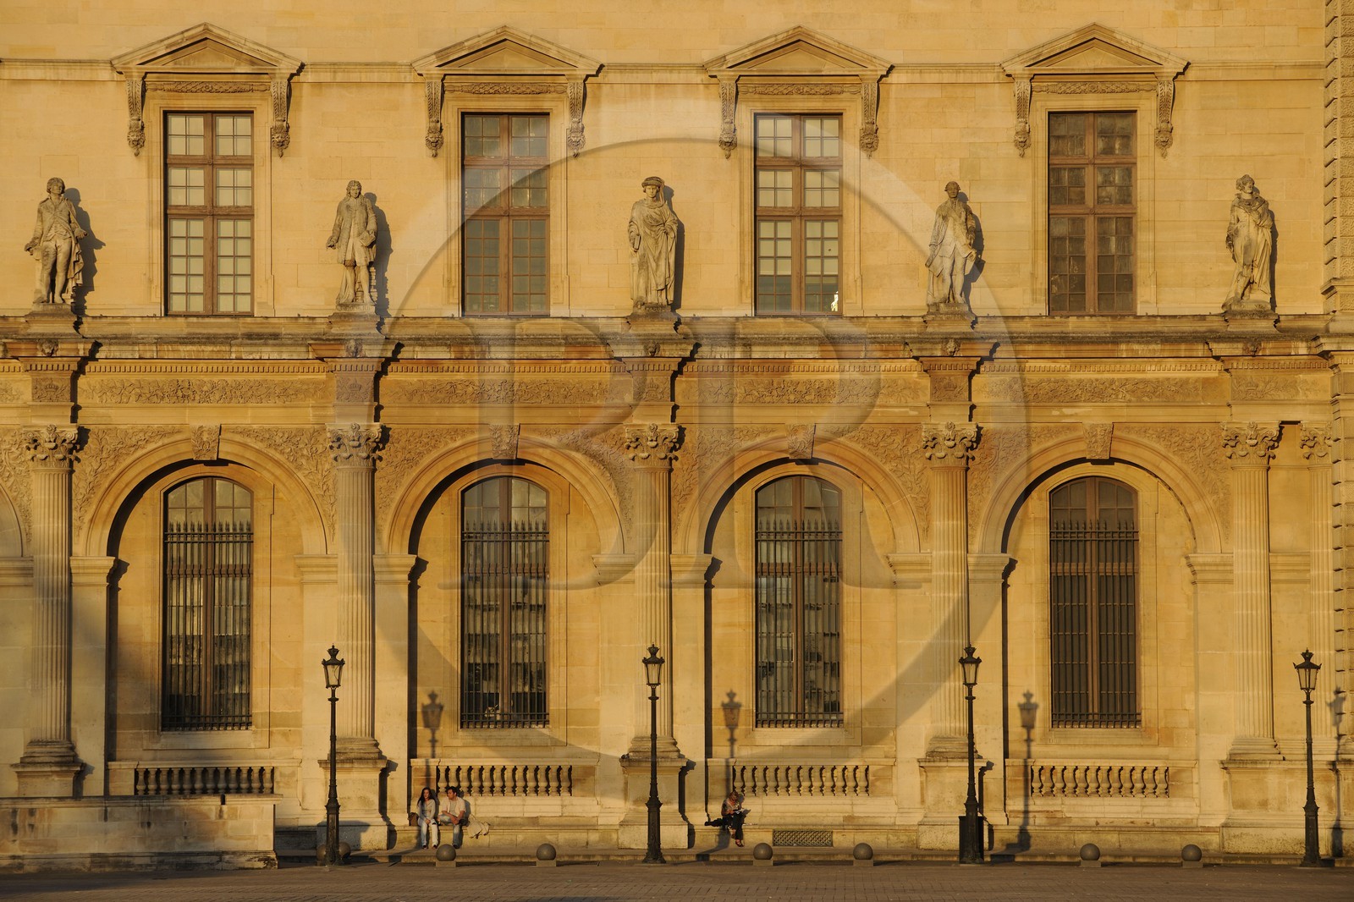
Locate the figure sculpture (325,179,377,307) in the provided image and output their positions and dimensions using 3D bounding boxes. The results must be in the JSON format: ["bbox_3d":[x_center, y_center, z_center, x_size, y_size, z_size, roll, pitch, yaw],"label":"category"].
[{"bbox_3d":[-6.867,-4.404,119.258,1.095,2.693,0.750,0,-3,-1],"label":"figure sculpture"}]

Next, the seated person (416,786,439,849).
[{"bbox_3d":[-5.313,7.824,120.283,0.480,1.328,0.750,0,-3,-1],"label":"seated person"}]

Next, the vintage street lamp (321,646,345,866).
[{"bbox_3d":[-6.904,6.125,113.347,0.478,4.424,0.480,0,-3,-1],"label":"vintage street lamp"}]

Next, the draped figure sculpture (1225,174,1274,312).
[{"bbox_3d":[12.136,-4.405,119.595,1.056,2.948,0.800,0,-3,-11],"label":"draped figure sculpture"}]

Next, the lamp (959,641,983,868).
[{"bbox_3d":[5.891,6.068,112.973,0.470,4.384,0.470,0,-3,0],"label":"lamp"}]

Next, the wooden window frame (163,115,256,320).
[{"bbox_3d":[-10.016,-5.093,120.745,1.934,4.410,0.200,0,-3,-1],"label":"wooden window frame"}]

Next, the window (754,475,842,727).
[{"bbox_3d":[2.603,3.215,121.190,1.909,5.430,0.250,0,-3,0],"label":"window"}]

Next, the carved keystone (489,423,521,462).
[{"bbox_3d":[-3.654,-0.180,120.258,0.654,0.812,0.400,0,-3,0],"label":"carved keystone"}]

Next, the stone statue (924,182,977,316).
[{"bbox_3d":[5.785,-4.300,118.843,1.118,2.817,0.800,0,-3,-3],"label":"stone statue"}]

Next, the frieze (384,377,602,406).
[{"bbox_3d":[-3.885,-1.264,120.412,4.856,0.632,0.180,0,-3,0],"label":"frieze"}]

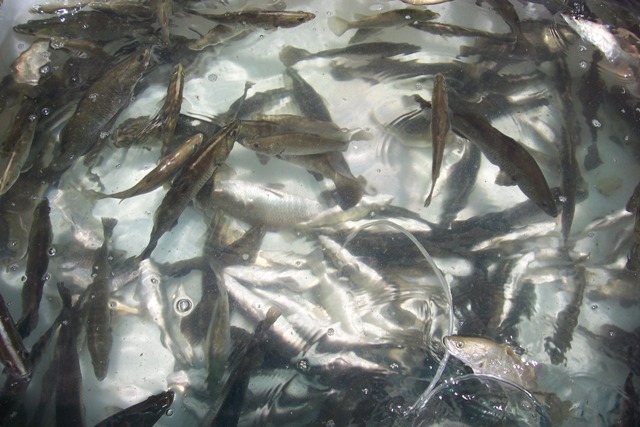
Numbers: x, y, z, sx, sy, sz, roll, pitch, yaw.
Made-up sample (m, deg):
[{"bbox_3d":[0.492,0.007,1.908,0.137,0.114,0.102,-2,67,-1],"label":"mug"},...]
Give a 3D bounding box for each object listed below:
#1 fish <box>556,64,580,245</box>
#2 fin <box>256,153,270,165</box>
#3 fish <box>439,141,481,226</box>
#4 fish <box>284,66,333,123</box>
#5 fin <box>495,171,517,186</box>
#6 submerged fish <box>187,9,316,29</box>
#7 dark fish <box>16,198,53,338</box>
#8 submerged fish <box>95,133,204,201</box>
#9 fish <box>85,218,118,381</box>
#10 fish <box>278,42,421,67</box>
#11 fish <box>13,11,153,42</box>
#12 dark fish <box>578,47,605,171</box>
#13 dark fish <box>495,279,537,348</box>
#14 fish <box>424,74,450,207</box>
[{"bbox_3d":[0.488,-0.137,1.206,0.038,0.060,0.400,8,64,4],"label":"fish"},{"bbox_3d":[-0.105,-0.102,1.122,0.022,0.012,0.026,-16,63,-8],"label":"fin"},{"bbox_3d":[0.268,-0.061,1.180,0.042,0.060,0.246,20,64,10],"label":"fish"},{"bbox_3d":[-0.018,-0.193,1.227,0.046,0.060,0.295,-19,64,-10],"label":"fish"},{"bbox_3d":[0.346,-0.066,1.127,0.047,0.012,0.030,-28,67,-13],"label":"fin"},{"bbox_3d":[-0.141,-0.411,1.253,0.268,0.062,0.034,2,62,1],"label":"submerged fish"},{"bbox_3d":[-0.490,0.088,1.044,0.040,0.060,0.258,-4,62,-2],"label":"dark fish"},{"bbox_3d":[-0.300,-0.084,1.073,0.216,0.060,0.034,-33,67,-16],"label":"submerged fish"},{"bbox_3d":[-0.356,0.132,0.998,0.042,0.060,0.286,-6,62,-3],"label":"fish"},{"bbox_3d":[0.067,-0.349,1.309,0.304,0.060,0.035,-3,64,-1],"label":"fish"},{"bbox_3d":[-0.503,-0.384,1.282,0.297,0.070,0.045,2,64,1],"label":"fish"},{"bbox_3d":[0.577,-0.223,1.270,0.040,0.060,0.308,12,65,6],"label":"dark fish"},{"bbox_3d":[0.344,0.173,1.055,0.042,0.060,0.170,28,67,13],"label":"dark fish"},{"bbox_3d":[0.215,-0.145,1.143,0.034,0.055,0.294,8,64,4],"label":"fish"}]

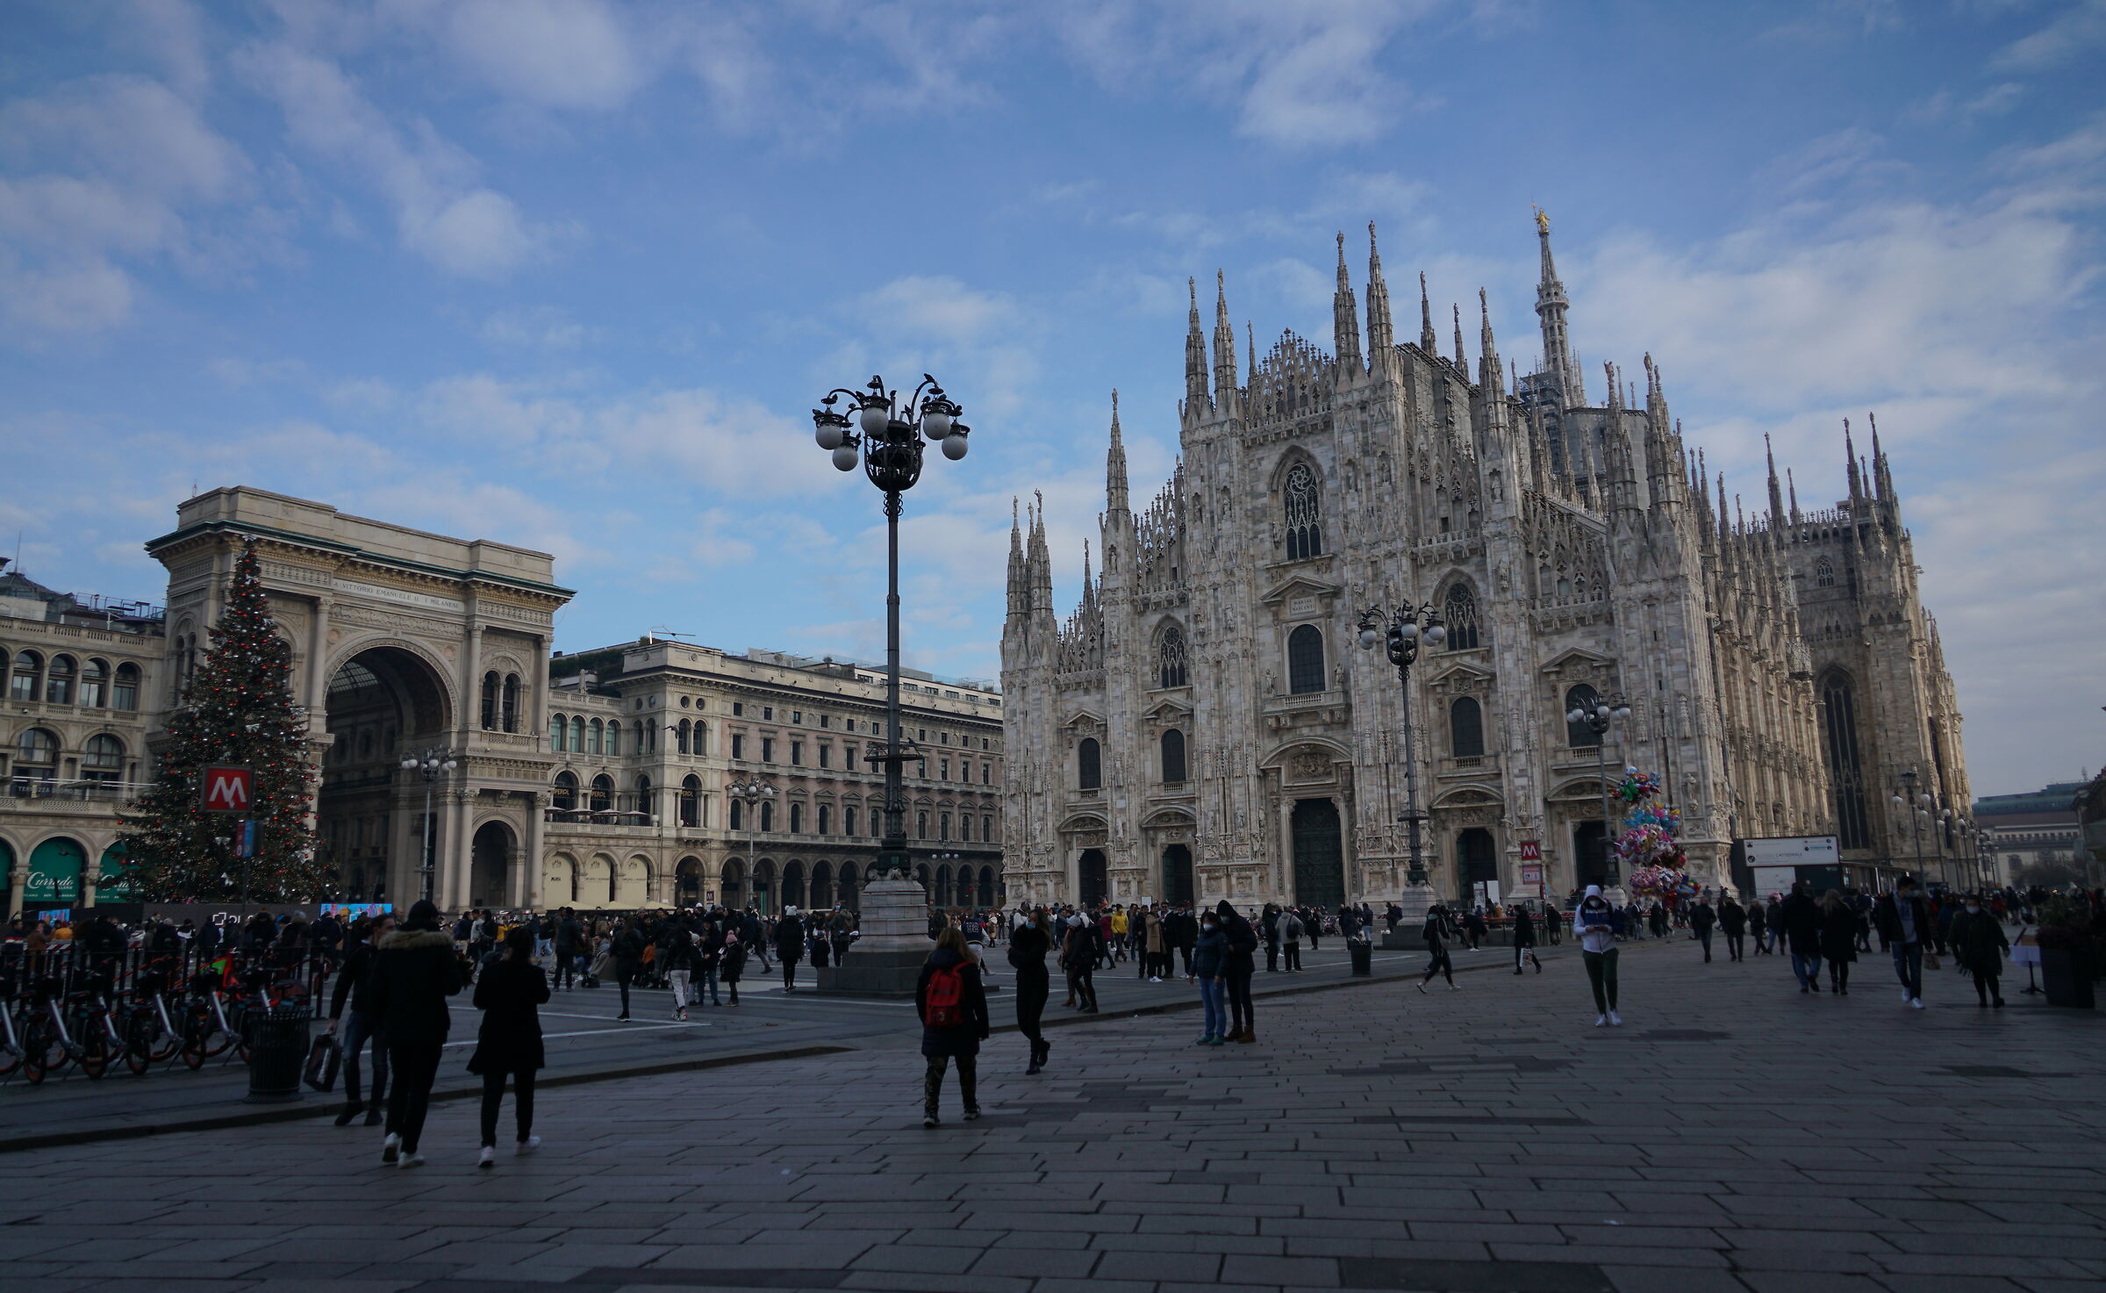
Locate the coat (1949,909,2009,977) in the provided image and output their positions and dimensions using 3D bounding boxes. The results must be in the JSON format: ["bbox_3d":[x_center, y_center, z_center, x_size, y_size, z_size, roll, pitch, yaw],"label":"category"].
[{"bbox_3d":[13.627,4.360,20.682,0.741,0.973,0.450,-6,-12,23],"label":"coat"}]

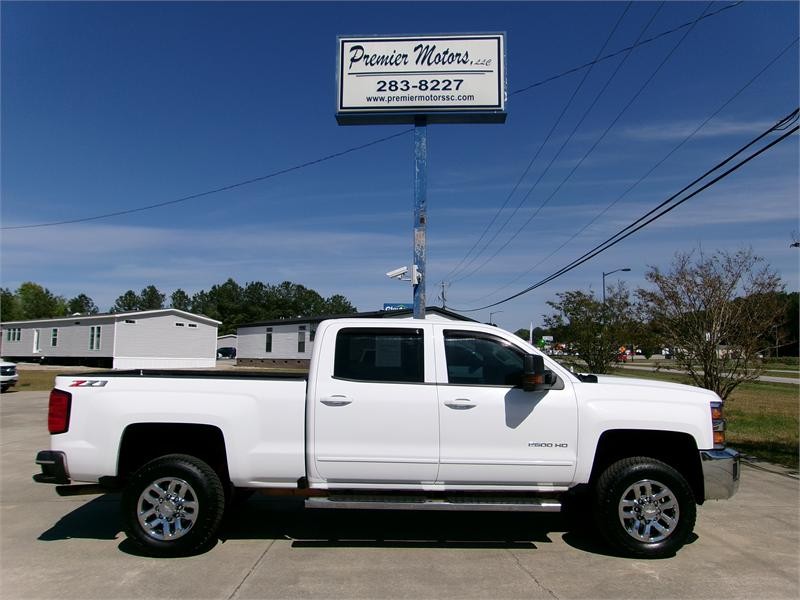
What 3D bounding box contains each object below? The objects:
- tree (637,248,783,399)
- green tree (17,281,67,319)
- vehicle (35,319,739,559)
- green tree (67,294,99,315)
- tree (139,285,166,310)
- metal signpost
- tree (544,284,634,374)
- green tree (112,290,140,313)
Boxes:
[{"bbox_3d":[8.203,0.805,16.489,3.873,4.370,3.873,0,-4,0],"label":"tree"},{"bbox_3d":[-54.456,2.844,95.023,7.918,11.067,7.918,0,-4,0],"label":"green tree"},{"bbox_3d":[-0.007,1.194,6.079,6.080,1.970,2.120,0,-4,0],"label":"vehicle"},{"bbox_3d":[-53.418,4.087,104.959,5.382,10.056,5.382,0,-4,0],"label":"green tree"},{"bbox_3d":[-39.684,3.162,100.020,4.488,11.342,4.488,0,-4,0],"label":"tree"},{"bbox_3d":[0.341,-0.887,9.908,2.705,6.685,0.432,0,-4,3],"label":"metal signpost"},{"bbox_3d":[9.257,1.616,29.966,4.619,4.742,4.619,0,-4,0],"label":"tree"},{"bbox_3d":[-45.151,3.716,102.985,4.621,10.606,4.621,0,-4,0],"label":"green tree"}]

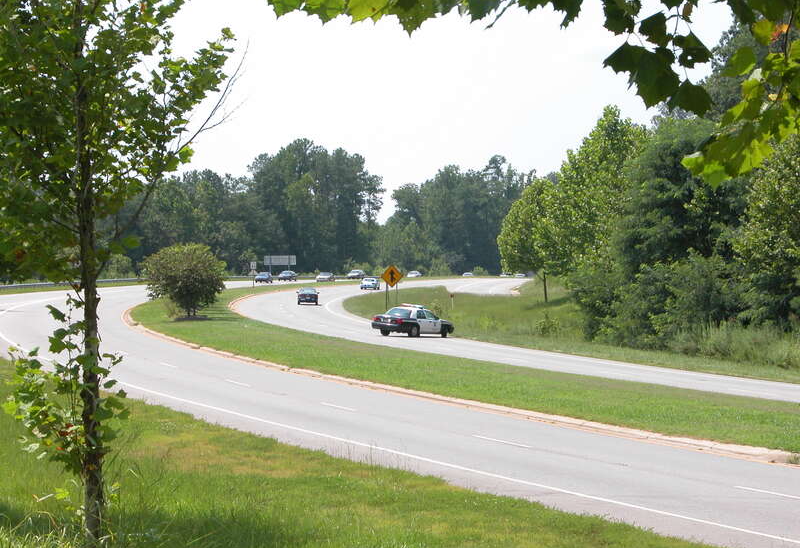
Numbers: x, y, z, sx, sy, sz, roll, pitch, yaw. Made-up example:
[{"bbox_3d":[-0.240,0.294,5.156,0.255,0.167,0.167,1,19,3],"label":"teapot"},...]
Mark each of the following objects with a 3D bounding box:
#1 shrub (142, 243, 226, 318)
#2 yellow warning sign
[{"bbox_3d":[-13.595,0.366,156.000,5.300,4.700,5.200,0,0,0],"label":"shrub"},{"bbox_3d":[-0.624,0.158,186.000,1.660,1.660,0.050,0,0,-6],"label":"yellow warning sign"}]

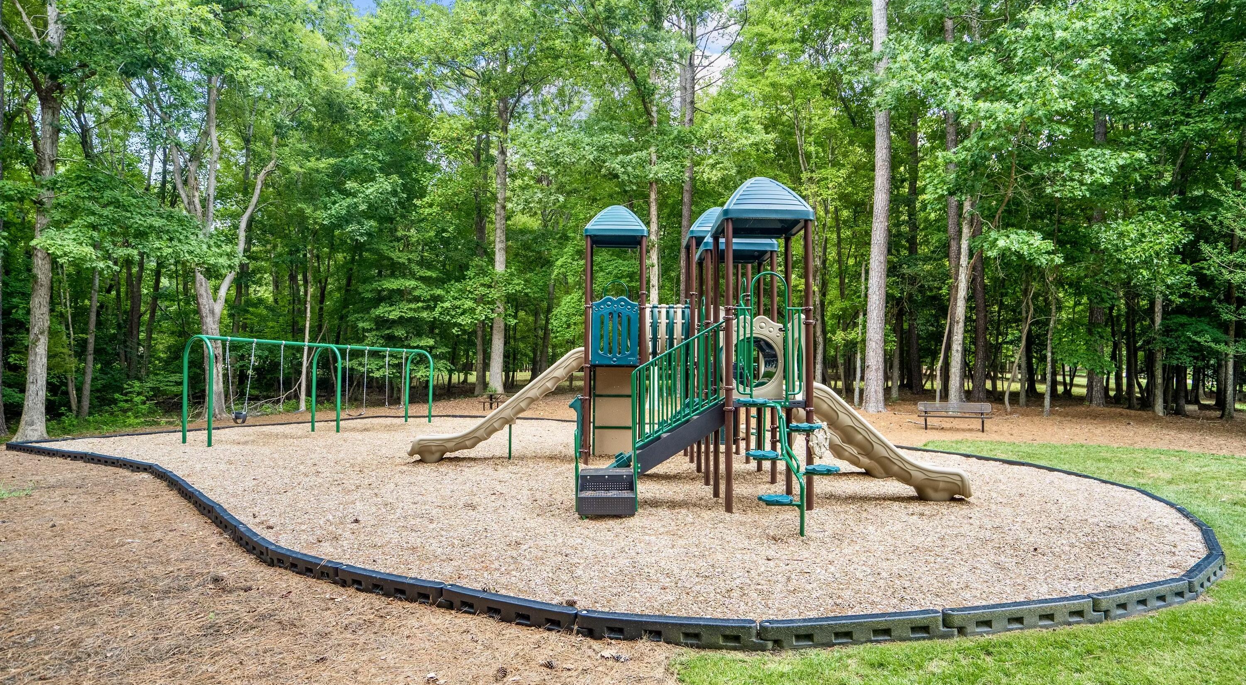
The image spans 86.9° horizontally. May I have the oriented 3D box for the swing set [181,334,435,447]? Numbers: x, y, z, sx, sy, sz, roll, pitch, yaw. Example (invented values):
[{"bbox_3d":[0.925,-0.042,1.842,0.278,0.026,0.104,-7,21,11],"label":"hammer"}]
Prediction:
[{"bbox_3d":[-7.727,1.145,17.318,1.050,2.370,7.000,-1,-2,24],"label":"swing set"}]

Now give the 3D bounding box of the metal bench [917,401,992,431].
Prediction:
[{"bbox_3d":[9.119,2.055,18.140,1.830,0.800,0.600,-1,-2,25],"label":"metal bench"}]

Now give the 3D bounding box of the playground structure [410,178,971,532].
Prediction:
[{"bbox_3d":[0.381,-0.170,10.513,8.400,4.600,7.200,0,-2,0],"label":"playground structure"}]

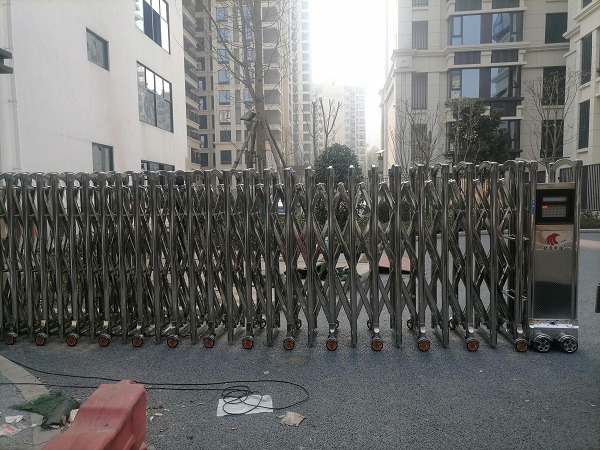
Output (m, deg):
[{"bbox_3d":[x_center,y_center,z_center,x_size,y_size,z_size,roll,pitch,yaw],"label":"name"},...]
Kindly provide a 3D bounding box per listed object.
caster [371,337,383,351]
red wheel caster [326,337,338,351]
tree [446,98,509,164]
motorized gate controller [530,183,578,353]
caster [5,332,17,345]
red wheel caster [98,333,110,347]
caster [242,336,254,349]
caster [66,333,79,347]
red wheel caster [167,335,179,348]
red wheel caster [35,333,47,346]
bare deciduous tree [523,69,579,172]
[{"bbox_3d":[0.678,1.045,4.109,0.100,0.112,0.055,0,5,5],"label":"caster"},{"bbox_3d":[0.284,1.049,4.137,0.100,0.112,0.055,0,5,5],"label":"red wheel caster"},{"bbox_3d":[7.050,-2.575,18.691,2.451,4.866,2.328,-1,5,0],"label":"tree"},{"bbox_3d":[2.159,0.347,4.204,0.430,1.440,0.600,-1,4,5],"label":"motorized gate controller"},{"bbox_3d":[-2.739,1.079,4.428,0.106,0.112,0.055,-1,4,5],"label":"caster"},{"bbox_3d":[-1.815,1.067,4.344,0.106,0.112,0.055,-1,4,5],"label":"red wheel caster"},{"bbox_3d":[-0.464,1.060,4.221,0.106,0.112,0.055,-1,4,5],"label":"caster"},{"bbox_3d":[-2.107,1.065,4.342,0.100,0.112,0.055,0,5,5],"label":"caster"},{"bbox_3d":[-1.167,1.066,4.284,0.106,0.112,0.055,-1,4,5],"label":"red wheel caster"},{"bbox_3d":[-2.440,1.081,4.400,0.106,0.112,0.055,-1,4,5],"label":"red wheel caster"},{"bbox_3d":[8.367,-2.548,15.717,1.850,5.300,1.750,-1,4,5],"label":"bare deciduous tree"}]

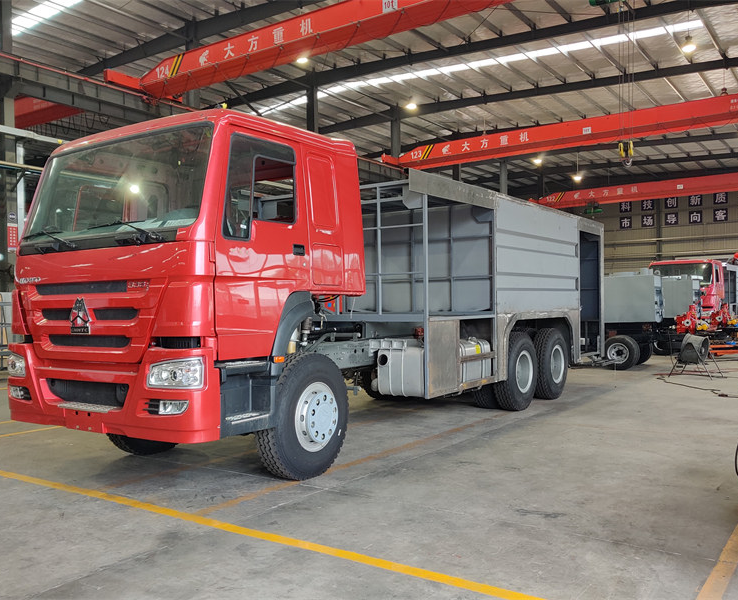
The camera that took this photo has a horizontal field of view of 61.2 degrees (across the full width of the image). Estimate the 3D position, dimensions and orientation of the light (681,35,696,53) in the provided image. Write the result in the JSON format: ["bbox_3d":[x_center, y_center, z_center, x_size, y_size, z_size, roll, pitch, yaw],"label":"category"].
[{"bbox_3d":[10.622,-8.482,20.700,0.450,0.480,0.450,-1,-1,36],"label":"light"}]

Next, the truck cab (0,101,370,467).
[{"bbox_3d":[-1.680,0.052,5.927,2.554,3.121,2.245,-1,-1,36],"label":"truck cab"}]

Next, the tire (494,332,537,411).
[{"bbox_3d":[2.152,1.048,9.208,0.319,1.131,1.131,-1,-1,36],"label":"tire"}]

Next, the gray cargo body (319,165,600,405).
[{"bbox_3d":[1.503,-0.156,10.247,2.554,2.544,6.922,-1,-1,36],"label":"gray cargo body"}]

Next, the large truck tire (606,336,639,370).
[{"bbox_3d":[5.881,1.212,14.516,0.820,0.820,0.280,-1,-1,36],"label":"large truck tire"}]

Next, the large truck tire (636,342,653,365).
[{"bbox_3d":[6.790,1.230,15.716,0.800,0.800,0.280,-1,-1,36],"label":"large truck tire"}]

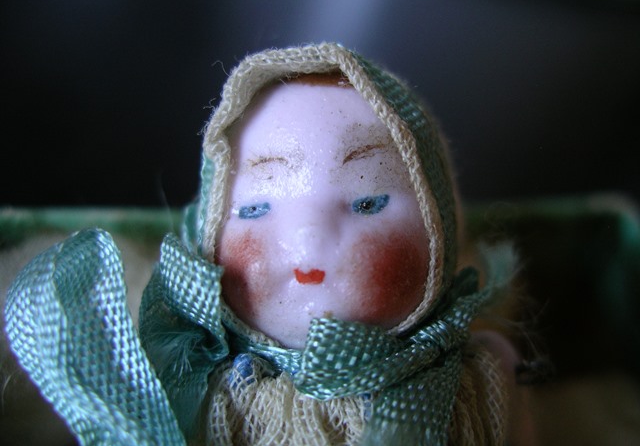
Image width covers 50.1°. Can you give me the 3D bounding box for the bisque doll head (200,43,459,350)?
[{"bbox_3d":[0.000,-0.004,0.078,0.028,0.032,0.021,3,3,12],"label":"bisque doll head"}]

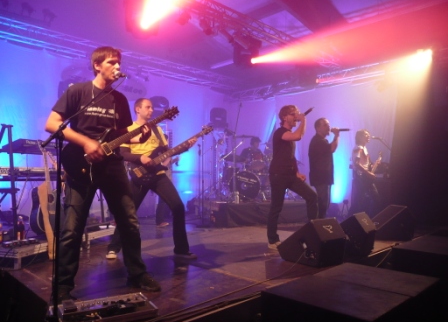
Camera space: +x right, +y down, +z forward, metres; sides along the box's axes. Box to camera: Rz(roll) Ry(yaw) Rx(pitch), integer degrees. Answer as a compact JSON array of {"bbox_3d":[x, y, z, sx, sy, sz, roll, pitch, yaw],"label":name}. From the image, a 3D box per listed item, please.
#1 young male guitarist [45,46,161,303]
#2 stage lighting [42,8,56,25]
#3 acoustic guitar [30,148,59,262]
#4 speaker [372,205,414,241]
[{"bbox_3d":[-0.881,0.079,2.650,0.760,1.780,0.550,3,-6,-37],"label":"young male guitarist"},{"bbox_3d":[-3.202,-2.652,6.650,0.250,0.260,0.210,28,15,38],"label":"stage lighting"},{"bbox_3d":[-1.851,0.320,3.800,0.130,1.030,0.400,-15,-10,24],"label":"acoustic guitar"},{"bbox_3d":[2.391,0.889,5.300,0.580,0.480,0.500,-1,-4,2],"label":"speaker"}]

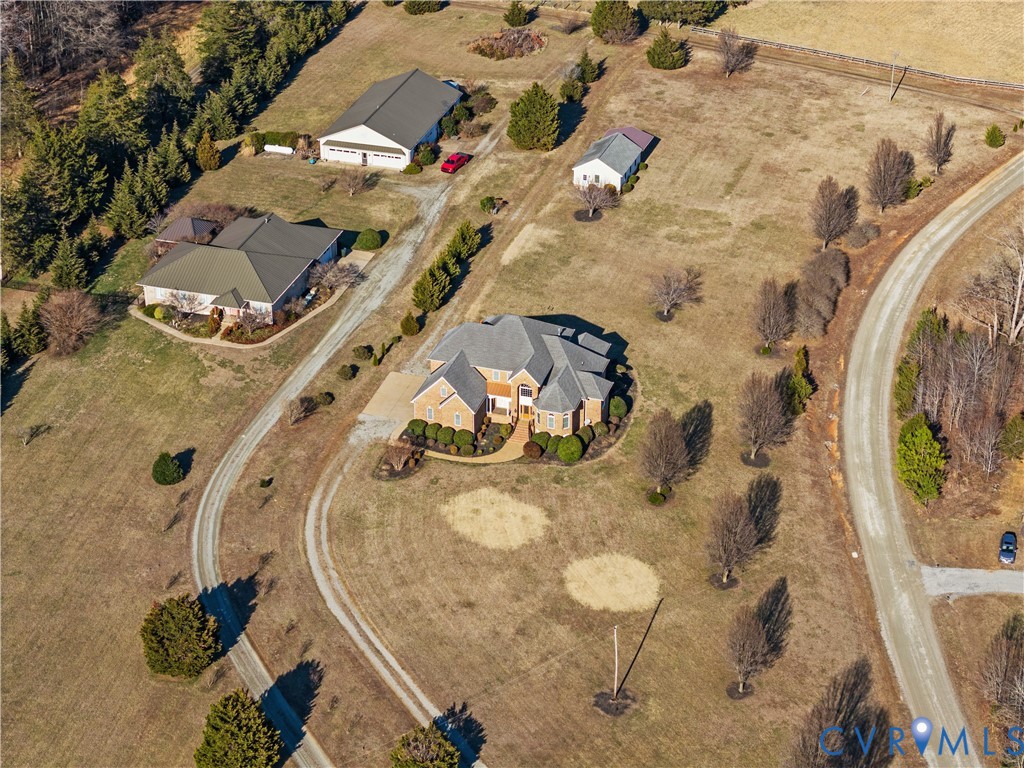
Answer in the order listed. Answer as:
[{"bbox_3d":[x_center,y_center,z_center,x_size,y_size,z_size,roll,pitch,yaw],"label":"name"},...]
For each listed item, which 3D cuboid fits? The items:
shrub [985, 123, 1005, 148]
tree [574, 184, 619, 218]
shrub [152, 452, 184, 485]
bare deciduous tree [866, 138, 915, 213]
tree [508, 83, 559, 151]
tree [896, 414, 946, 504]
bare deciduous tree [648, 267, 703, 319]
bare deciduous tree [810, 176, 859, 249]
[{"bbox_3d":[76.130,-39.260,326.930,2.900,3.500,2.900,-1,30,0],"label":"shrub"},{"bbox_3d":[12.140,-27.180,308.920,6.150,5.160,6.150,0,30,0],"label":"tree"},{"bbox_3d":[-40.460,9.610,243.340,3.500,3.700,3.500,-1,30,0],"label":"shrub"},{"bbox_3d":[55.580,-30.750,305.910,6.280,11.990,6.280,-1,31,0],"label":"bare deciduous tree"},{"bbox_3d":[3.510,-42.840,327.440,8.300,10.300,8.300,-1,30,0],"label":"tree"},{"bbox_3d":[48.310,9.300,242.100,5.400,12.000,5.400,-1,30,0],"label":"tree"},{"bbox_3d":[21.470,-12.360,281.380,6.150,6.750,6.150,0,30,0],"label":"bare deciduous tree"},{"bbox_3d":[44.940,-24.160,293.370,5.500,11.200,5.500,-1,30,0],"label":"bare deciduous tree"}]

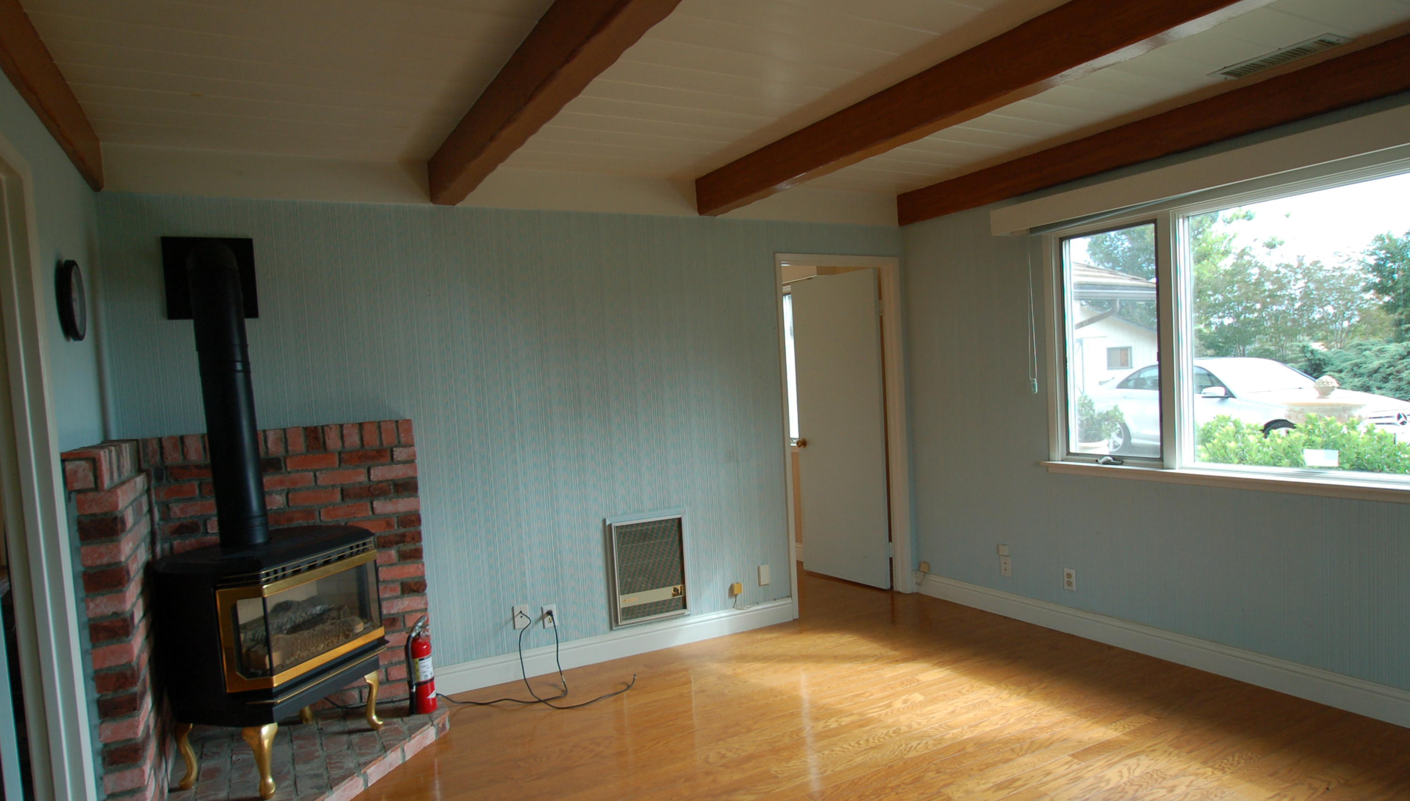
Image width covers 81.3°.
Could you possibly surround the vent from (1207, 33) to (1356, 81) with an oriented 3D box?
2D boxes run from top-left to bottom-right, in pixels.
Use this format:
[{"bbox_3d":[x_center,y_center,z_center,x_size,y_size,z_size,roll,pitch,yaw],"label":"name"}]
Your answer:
[{"bbox_3d":[2.077,-1.242,2.984,0.172,0.015,0.395,-4,1,-27],"label":"vent"}]

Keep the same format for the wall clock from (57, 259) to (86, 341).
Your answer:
[{"bbox_3d":[-2.041,-0.324,2.645,0.040,0.255,0.255,-4,1,-27],"label":"wall clock"}]

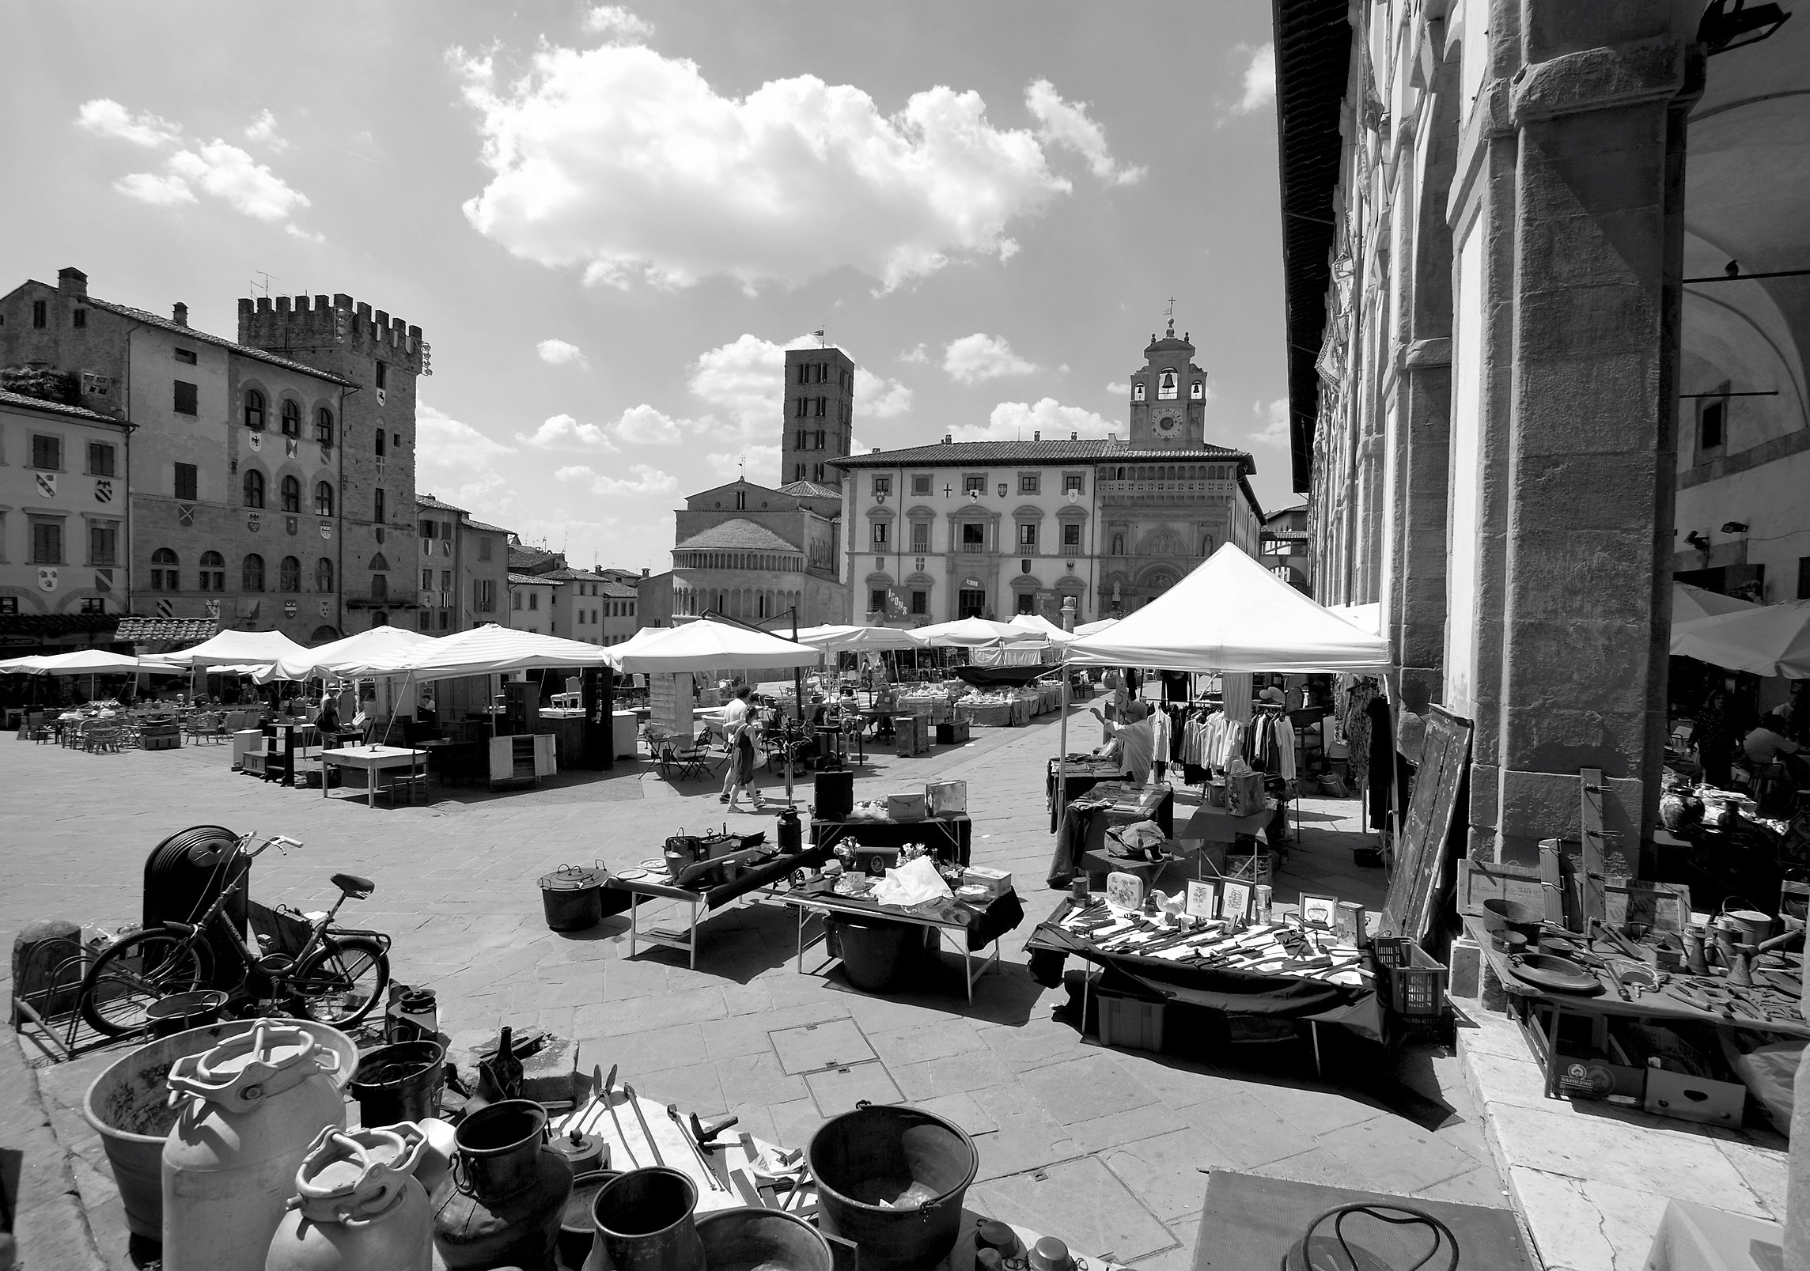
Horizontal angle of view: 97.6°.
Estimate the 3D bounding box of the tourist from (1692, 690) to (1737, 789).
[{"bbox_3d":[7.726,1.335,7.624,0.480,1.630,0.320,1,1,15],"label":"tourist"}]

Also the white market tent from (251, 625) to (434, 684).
[{"bbox_3d":[-10.509,0.360,16.013,4.000,1.100,4.000,2,1,25],"label":"white market tent"}]

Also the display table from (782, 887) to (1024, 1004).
[{"bbox_3d":[-0.050,2.095,5.680,1.380,0.520,0.700,2,1,20],"label":"display table"}]

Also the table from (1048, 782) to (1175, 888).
[{"bbox_3d":[2.200,2.027,8.050,0.850,0.740,1.600,2,1,24],"label":"table"}]

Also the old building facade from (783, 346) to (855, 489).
[{"bbox_3d":[-13.197,-20.109,126.709,8.500,47.992,7.000,2,1,19],"label":"old building facade"}]

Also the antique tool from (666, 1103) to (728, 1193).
[{"bbox_3d":[-0.651,1.533,2.399,0.050,0.040,0.470,0,1,-34],"label":"antique tool"}]

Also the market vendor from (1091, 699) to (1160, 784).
[{"bbox_3d":[2.430,1.602,8.750,0.650,1.720,0.500,2,1,32],"label":"market vendor"}]

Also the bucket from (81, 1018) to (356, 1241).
[{"bbox_3d":[-2.147,1.571,2.504,0.657,0.383,0.657,9,1,0],"label":"bucket"}]

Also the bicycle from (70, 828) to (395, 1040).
[{"bbox_3d":[-3.633,1.739,4.521,0.550,1.020,1.500,2,-15,30],"label":"bicycle"}]

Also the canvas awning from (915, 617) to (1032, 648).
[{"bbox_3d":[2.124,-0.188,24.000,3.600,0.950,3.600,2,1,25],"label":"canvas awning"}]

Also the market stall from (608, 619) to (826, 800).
[{"bbox_3d":[-3.600,1.084,14.100,3.300,3.000,3.100,1,1,-30],"label":"market stall"}]

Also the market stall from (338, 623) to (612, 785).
[{"bbox_3d":[-7.800,1.142,14.600,2.900,2.800,4.000,2,1,28],"label":"market stall"}]

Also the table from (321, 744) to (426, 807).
[{"bbox_3d":[-8.720,2.277,12.950,1.300,0.760,0.850,2,1,26],"label":"table"}]

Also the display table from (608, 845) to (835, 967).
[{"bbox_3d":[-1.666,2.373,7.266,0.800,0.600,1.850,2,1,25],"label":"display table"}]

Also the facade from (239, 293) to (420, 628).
[{"bbox_3d":[-33.657,-7.996,47.255,6.600,22.130,4.970,1,1,18],"label":"facade"}]

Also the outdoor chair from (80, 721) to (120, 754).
[{"bbox_3d":[-20.655,2.658,20.261,0.650,0.850,0.650,1,1,20],"label":"outdoor chair"}]

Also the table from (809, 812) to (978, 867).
[{"bbox_3d":[-0.213,2.270,8.894,1.720,0.620,0.650,1,1,-6],"label":"table"}]

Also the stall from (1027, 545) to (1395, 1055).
[{"bbox_3d":[3.053,0.703,7.635,3.100,3.500,6.300,2,1,25],"label":"stall"}]

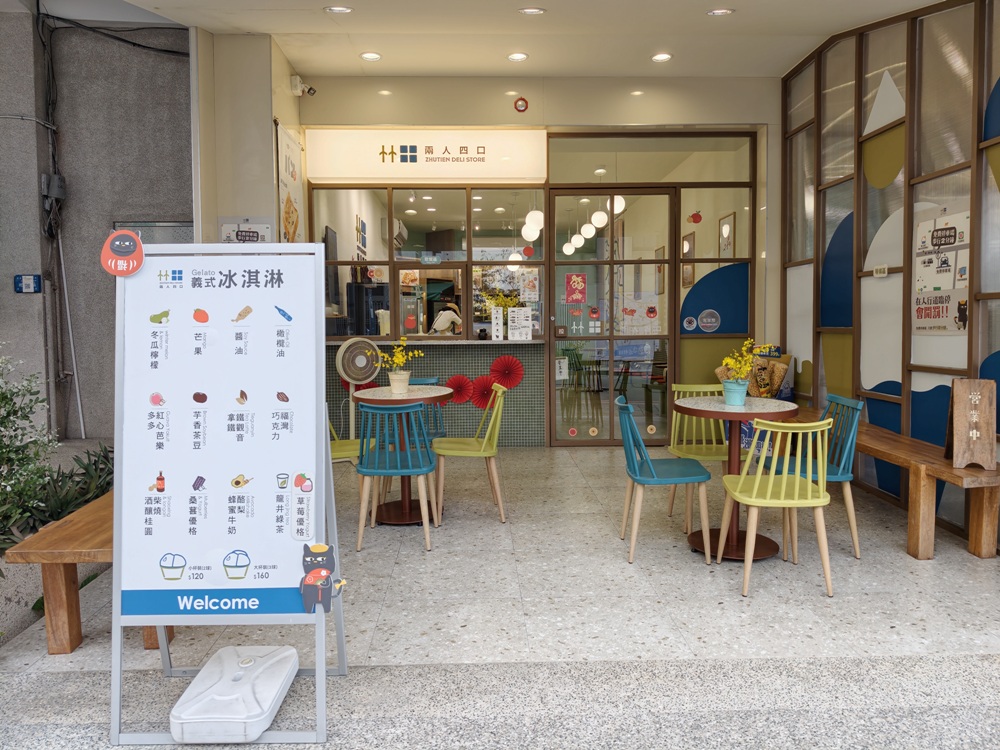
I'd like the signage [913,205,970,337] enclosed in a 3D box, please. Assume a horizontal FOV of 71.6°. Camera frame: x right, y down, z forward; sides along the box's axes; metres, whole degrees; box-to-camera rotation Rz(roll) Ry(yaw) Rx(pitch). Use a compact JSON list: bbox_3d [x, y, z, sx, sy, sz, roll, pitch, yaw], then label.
[{"bbox_3d":[2.507,-0.588,3.954,0.020,0.720,0.510,-1,4,0],"label":"signage"}]

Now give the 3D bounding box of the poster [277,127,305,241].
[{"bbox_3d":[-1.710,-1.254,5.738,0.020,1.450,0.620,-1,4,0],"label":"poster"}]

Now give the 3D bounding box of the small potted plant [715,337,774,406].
[{"bbox_3d":[1.243,-0.015,3.497,0.280,0.340,0.250,-1,4,0],"label":"small potted plant"}]

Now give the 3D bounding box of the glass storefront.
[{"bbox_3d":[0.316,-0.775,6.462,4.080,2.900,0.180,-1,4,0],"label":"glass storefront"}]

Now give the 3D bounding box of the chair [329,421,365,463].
[{"bbox_3d":[-1.016,0.490,4.152,0.480,0.760,0.440,-1,4,-8],"label":"chair"}]

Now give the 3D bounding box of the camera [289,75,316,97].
[{"bbox_3d":[-1.622,-2.407,5.800,0.170,0.160,0.200,-4,5,-43],"label":"camera"}]

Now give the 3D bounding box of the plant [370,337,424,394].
[{"bbox_3d":[-0.637,-0.059,4.306,0.330,0.355,0.280,-1,4,0],"label":"plant"}]

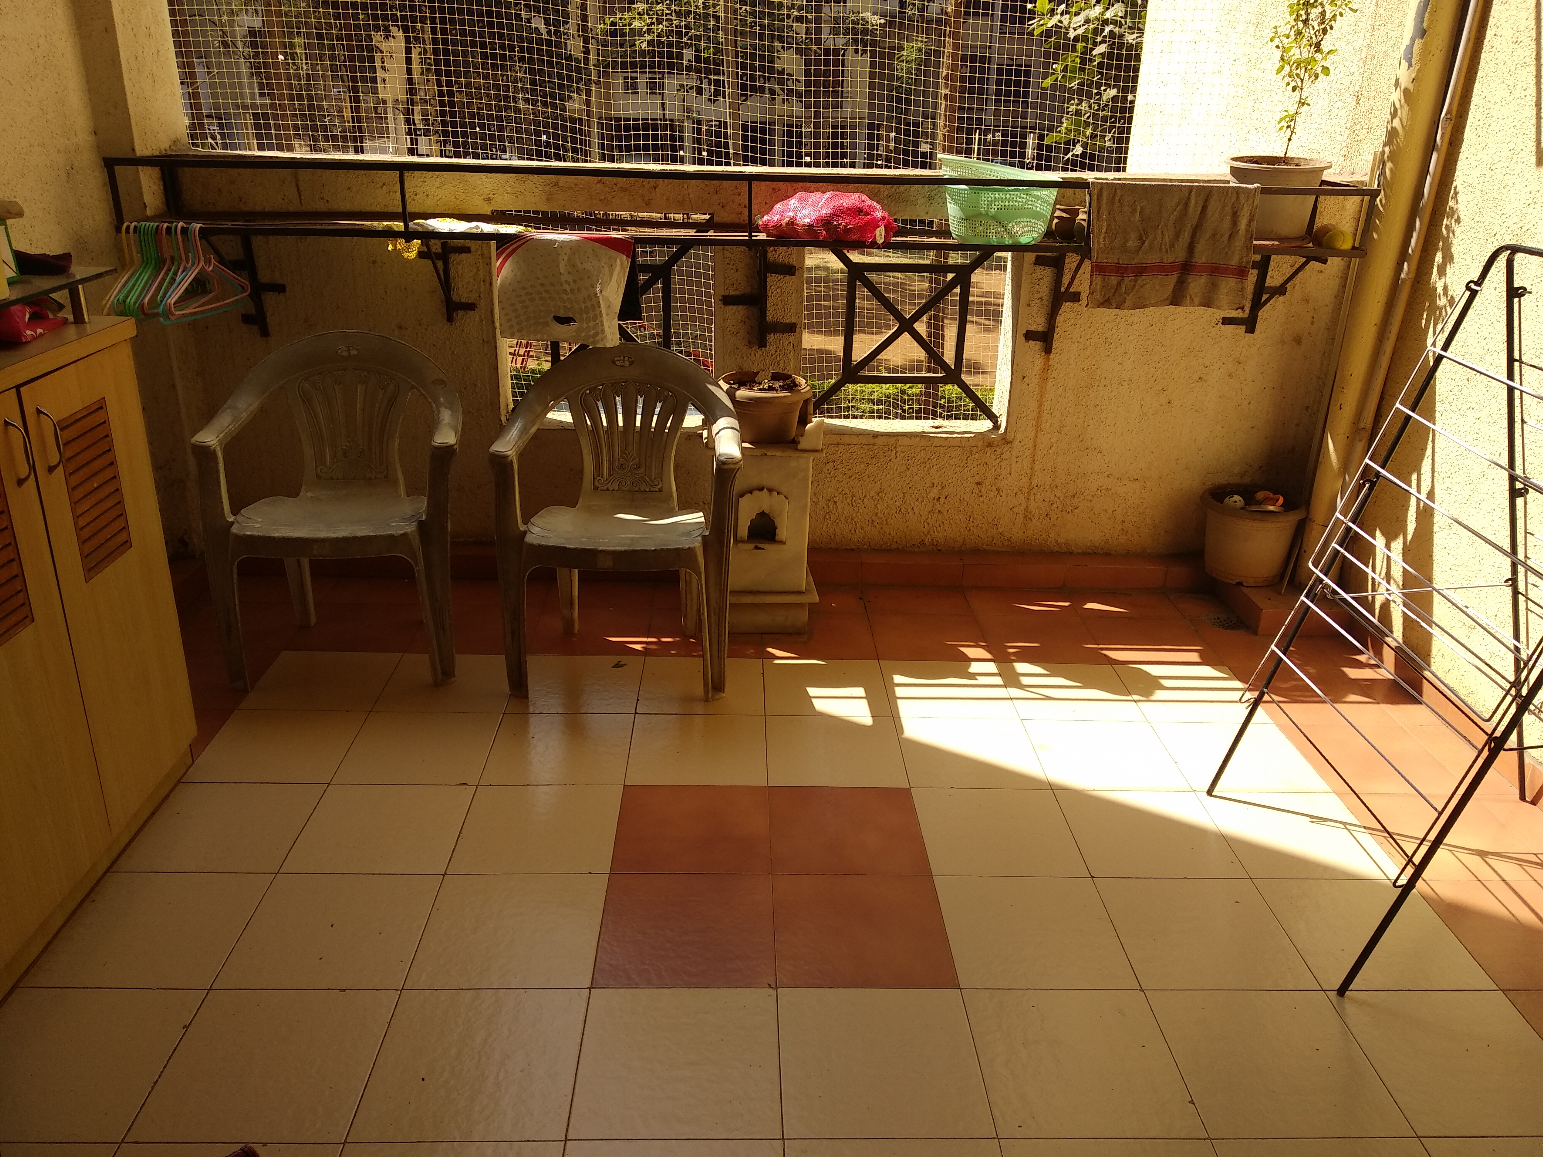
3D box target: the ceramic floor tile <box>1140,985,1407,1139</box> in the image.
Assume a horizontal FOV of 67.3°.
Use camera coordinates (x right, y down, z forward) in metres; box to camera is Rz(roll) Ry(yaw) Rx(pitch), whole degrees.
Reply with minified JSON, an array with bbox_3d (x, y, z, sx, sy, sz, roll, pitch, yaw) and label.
[{"bbox_3d":[0.770,0.743,1.782,0.300,0.010,0.298,1,23,-2],"label":"ceramic floor tile"}]

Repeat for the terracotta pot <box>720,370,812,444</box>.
[{"bbox_3d":[-0.017,-0.449,3.076,0.247,0.152,0.247,1,22,-2],"label":"terracotta pot"}]

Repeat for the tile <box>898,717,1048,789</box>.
[{"bbox_3d":[0.444,0.394,2.599,0.300,0.010,0.298,1,23,-2],"label":"tile"}]

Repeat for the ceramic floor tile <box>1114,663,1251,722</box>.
[{"bbox_3d":[1.047,0.290,2.917,0.305,0.010,0.305,1,22,-2],"label":"ceramic floor tile"}]

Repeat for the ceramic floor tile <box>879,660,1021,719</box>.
[{"bbox_3d":[0.436,0.279,2.874,0.300,0.010,0.298,1,23,-2],"label":"ceramic floor tile"}]

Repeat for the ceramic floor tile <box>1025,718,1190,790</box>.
[{"bbox_3d":[0.759,0.407,2.664,0.306,0.012,0.306,1,22,-2],"label":"ceramic floor tile"}]

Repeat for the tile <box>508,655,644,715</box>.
[{"bbox_3d":[-0.477,0.266,2.861,0.305,0.010,0.305,1,22,-2],"label":"tile"}]

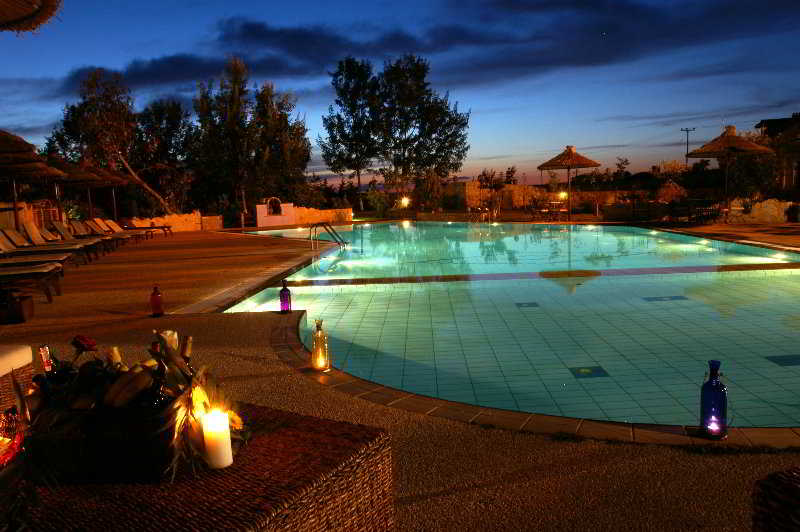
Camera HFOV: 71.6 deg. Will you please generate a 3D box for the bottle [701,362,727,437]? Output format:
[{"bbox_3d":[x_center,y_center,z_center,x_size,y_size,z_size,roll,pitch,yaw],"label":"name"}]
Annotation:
[{"bbox_3d":[1.242,0.520,2.183,0.104,0.303,0.104,-2,7,0],"label":"bottle"}]

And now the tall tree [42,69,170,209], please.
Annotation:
[{"bbox_3d":[-13.892,-5.417,26.560,6.000,7.700,5.000,-2,7,0],"label":"tall tree"}]

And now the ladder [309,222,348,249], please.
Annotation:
[{"bbox_3d":[-1.665,-0.640,12.473,0.750,0.680,0.500,-2,7,2],"label":"ladder"}]

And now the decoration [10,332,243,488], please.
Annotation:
[{"bbox_3d":[-0.723,0.351,1.483,0.540,0.300,0.360,-2,7,0],"label":"decoration"}]

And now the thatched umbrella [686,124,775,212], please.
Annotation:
[{"bbox_3d":[10.209,-2.876,17.234,2.750,2.900,2.750,-2,7,0],"label":"thatched umbrella"}]

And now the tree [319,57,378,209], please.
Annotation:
[{"bbox_3d":[-3.578,-9.260,39.337,4.800,11.600,5.000,-2,7,0],"label":"tree"}]

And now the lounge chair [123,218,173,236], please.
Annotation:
[{"bbox_3d":[-9.575,-1.457,21.056,1.850,0.760,0.660,-2,7,2],"label":"lounge chair"}]

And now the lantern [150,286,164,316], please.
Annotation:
[{"bbox_3d":[-2.282,0.315,5.183,0.100,0.300,0.100,-2,7,0],"label":"lantern"}]

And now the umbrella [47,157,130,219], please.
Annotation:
[{"bbox_3d":[-10.211,-2.173,18.134,2.750,2.900,2.750,-2,7,0],"label":"umbrella"}]

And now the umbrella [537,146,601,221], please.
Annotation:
[{"bbox_3d":[7.161,-3.459,23.334,2.700,2.900,2.700,-2,7,0],"label":"umbrella"}]

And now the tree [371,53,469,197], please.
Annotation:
[{"bbox_3d":[1.828,-9.424,39.342,7.200,11.500,6.400,-2,7,0],"label":"tree"}]

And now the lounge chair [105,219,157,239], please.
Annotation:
[{"bbox_3d":[-9.495,-1.288,19.556,1.850,0.760,0.660,-2,7,2],"label":"lounge chair"}]

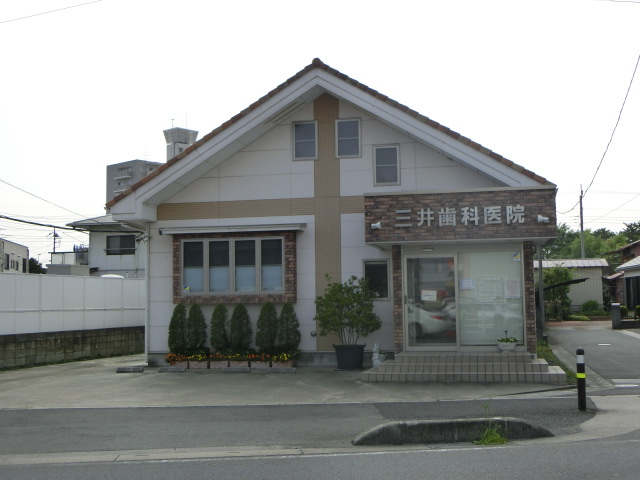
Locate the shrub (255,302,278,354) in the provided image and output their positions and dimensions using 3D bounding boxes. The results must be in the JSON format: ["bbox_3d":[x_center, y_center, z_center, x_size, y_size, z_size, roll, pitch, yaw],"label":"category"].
[{"bbox_3d":[-1.256,2.097,19.439,0.526,1.297,0.526,-1,-4,0],"label":"shrub"}]

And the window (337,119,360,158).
[{"bbox_3d":[0.670,-2.424,19.818,0.621,0.976,0.100,-2,-4,12],"label":"window"}]

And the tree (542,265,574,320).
[{"bbox_3d":[14.620,3.203,51.000,2.084,3.525,2.084,-2,-4,12],"label":"tree"}]

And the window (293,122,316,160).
[{"bbox_3d":[-0.361,-2.384,20.035,0.617,0.974,0.100,-2,-4,12],"label":"window"}]

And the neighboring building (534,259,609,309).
[{"bbox_3d":[15.835,3.325,54.473,5.600,3.800,4.500,-2,-4,10],"label":"neighboring building"}]

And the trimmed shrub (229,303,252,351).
[{"bbox_3d":[-1.855,2.081,19.470,0.574,1.234,0.540,-2,-4,12],"label":"trimmed shrub"}]

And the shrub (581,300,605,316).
[{"bbox_3d":[16.361,4.162,50.000,1.532,1.052,1.400,-2,-4,10],"label":"shrub"}]

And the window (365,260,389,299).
[{"bbox_3d":[1.320,0.920,19.335,0.596,0.915,0.100,-2,-4,12],"label":"window"}]

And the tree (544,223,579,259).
[{"bbox_3d":[21.770,2.569,75.000,4.200,8.200,4.000,-2,-4,10],"label":"tree"}]

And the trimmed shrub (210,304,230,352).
[{"bbox_3d":[-2.365,2.140,19.673,0.449,1.277,0.449,-2,-4,12],"label":"trimmed shrub"}]

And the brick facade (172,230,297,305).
[{"bbox_3d":[-2.044,0.676,19.940,3.031,1.706,0.250,-2,-4,12],"label":"brick facade"}]

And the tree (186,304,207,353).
[{"bbox_3d":[-2.921,2.159,19.797,0.464,1.297,0.464,-2,-4,12],"label":"tree"}]

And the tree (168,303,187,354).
[{"bbox_3d":[-3.379,2.116,19.793,0.480,1.254,0.460,-2,-4,12],"label":"tree"}]

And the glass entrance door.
[{"bbox_3d":[2.413,1.362,18.075,1.093,2.058,0.080,-2,-4,12],"label":"glass entrance door"}]

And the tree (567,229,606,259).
[{"bbox_3d":[21.781,2.411,68.000,2.942,6.375,2.942,-2,-4,12],"label":"tree"}]

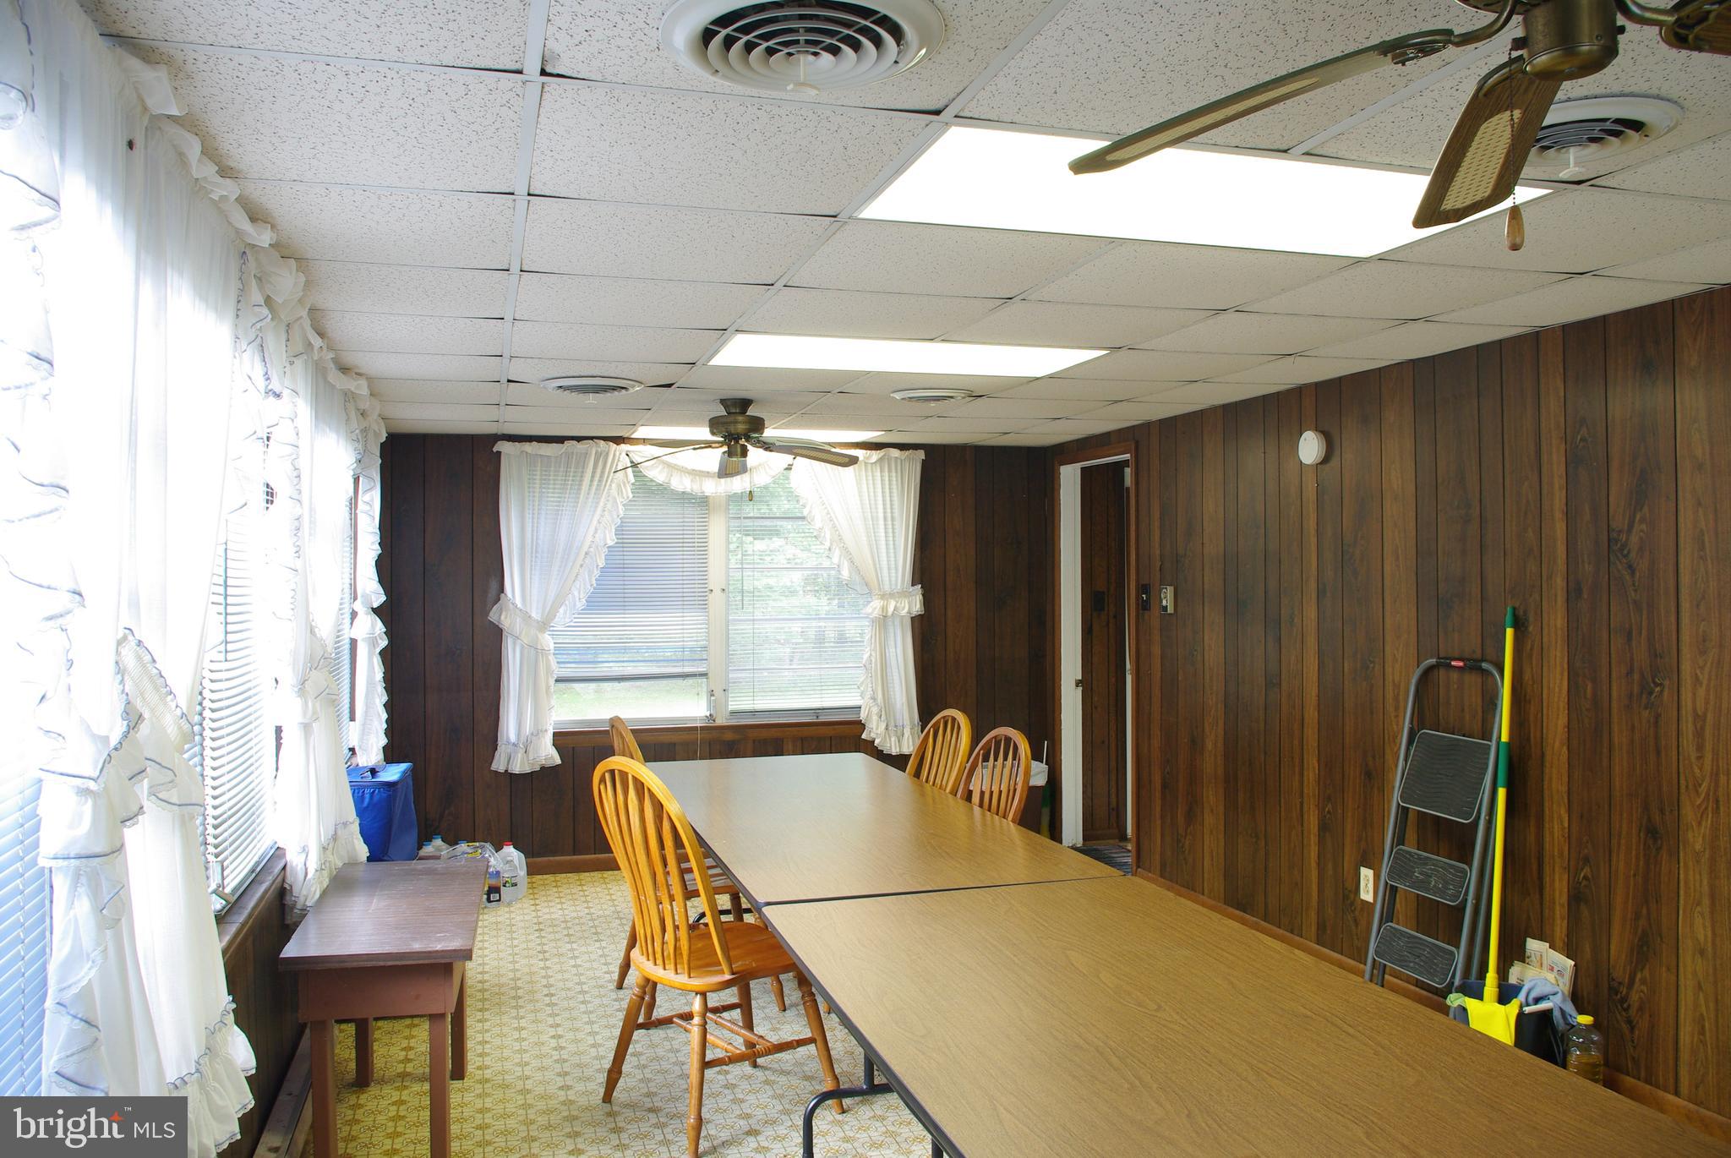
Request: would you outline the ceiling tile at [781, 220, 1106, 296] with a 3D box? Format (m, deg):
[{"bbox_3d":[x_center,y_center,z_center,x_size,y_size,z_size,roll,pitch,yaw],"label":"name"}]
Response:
[{"bbox_3d":[0.166,-0.725,2.960,0.605,0.020,0.583,-1,0,-16],"label":"ceiling tile"}]

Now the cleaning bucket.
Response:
[{"bbox_3d":[1.820,1.340,3.680,0.290,0.275,0.300,0,0,-16],"label":"cleaning bucket"}]

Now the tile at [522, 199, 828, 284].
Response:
[{"bbox_3d":[-0.426,-0.719,2.786,0.605,0.020,0.583,-1,0,-16],"label":"tile"}]

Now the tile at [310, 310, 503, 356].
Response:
[{"bbox_3d":[-1.315,-0.709,3.737,0.546,0.020,0.585,-1,0,-16],"label":"tile"}]

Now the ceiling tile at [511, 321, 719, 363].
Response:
[{"bbox_3d":[-0.757,-0.716,3.916,0.605,0.020,0.583,-1,0,-16],"label":"ceiling tile"}]

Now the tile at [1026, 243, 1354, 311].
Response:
[{"bbox_3d":[0.758,-0.731,3.133,0.605,0.020,0.583,-1,0,-16],"label":"tile"}]

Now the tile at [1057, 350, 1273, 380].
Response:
[{"bbox_3d":[1.029,-0.738,4.467,0.615,0.022,0.603,-1,0,-16],"label":"tile"}]

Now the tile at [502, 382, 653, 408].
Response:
[{"bbox_3d":[-1.085,-0.714,5.036,0.607,0.020,0.585,-1,0,-16],"label":"tile"}]

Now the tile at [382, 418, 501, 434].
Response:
[{"bbox_3d":[-1.993,-0.705,5.982,0.580,0.020,0.535,-1,0,-16],"label":"tile"}]

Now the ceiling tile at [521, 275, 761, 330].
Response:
[{"bbox_3d":[-0.594,-0.721,3.370,0.615,0.022,0.603,-1,0,-16],"label":"ceiling tile"}]

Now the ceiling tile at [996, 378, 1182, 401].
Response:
[{"bbox_3d":[0.861,-0.738,5.041,0.615,0.022,0.603,-1,0,-16],"label":"ceiling tile"}]

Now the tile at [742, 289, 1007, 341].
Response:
[{"bbox_3d":[0.000,-0.724,3.525,0.605,0.020,0.583,-1,0,-16],"label":"tile"}]

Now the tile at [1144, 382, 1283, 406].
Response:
[{"bbox_3d":[1.361,-0.737,5.135,0.431,0.020,0.585,-1,0,-16],"label":"tile"}]

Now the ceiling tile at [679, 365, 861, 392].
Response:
[{"bbox_3d":[-0.333,-0.726,4.692,0.615,0.022,0.603,-1,0,-16],"label":"ceiling tile"}]

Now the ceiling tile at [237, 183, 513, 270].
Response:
[{"bbox_3d":[-0.996,-0.711,2.610,0.565,0.020,0.589,0,0,-16],"label":"ceiling tile"}]

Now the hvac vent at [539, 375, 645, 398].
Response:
[{"bbox_3d":[-0.957,-0.674,4.601,0.370,0.070,0.370,0,0,-16],"label":"hvac vent"}]

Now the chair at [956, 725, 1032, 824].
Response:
[{"bbox_3d":[0.190,0.977,4.050,0.560,0.985,0.460,0,0,-19],"label":"chair"}]

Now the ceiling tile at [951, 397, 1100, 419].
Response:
[{"bbox_3d":[0.690,-0.730,5.578,0.609,0.020,0.589,0,0,-16],"label":"ceiling tile"}]

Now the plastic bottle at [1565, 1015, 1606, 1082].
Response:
[{"bbox_3d":[1.935,1.302,3.487,0.090,0.246,0.090,-1,0,-16],"label":"plastic bottle"}]

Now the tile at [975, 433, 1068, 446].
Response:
[{"bbox_3d":[0.868,-0.736,6.823,0.431,0.020,0.556,-1,0,-16],"label":"tile"}]

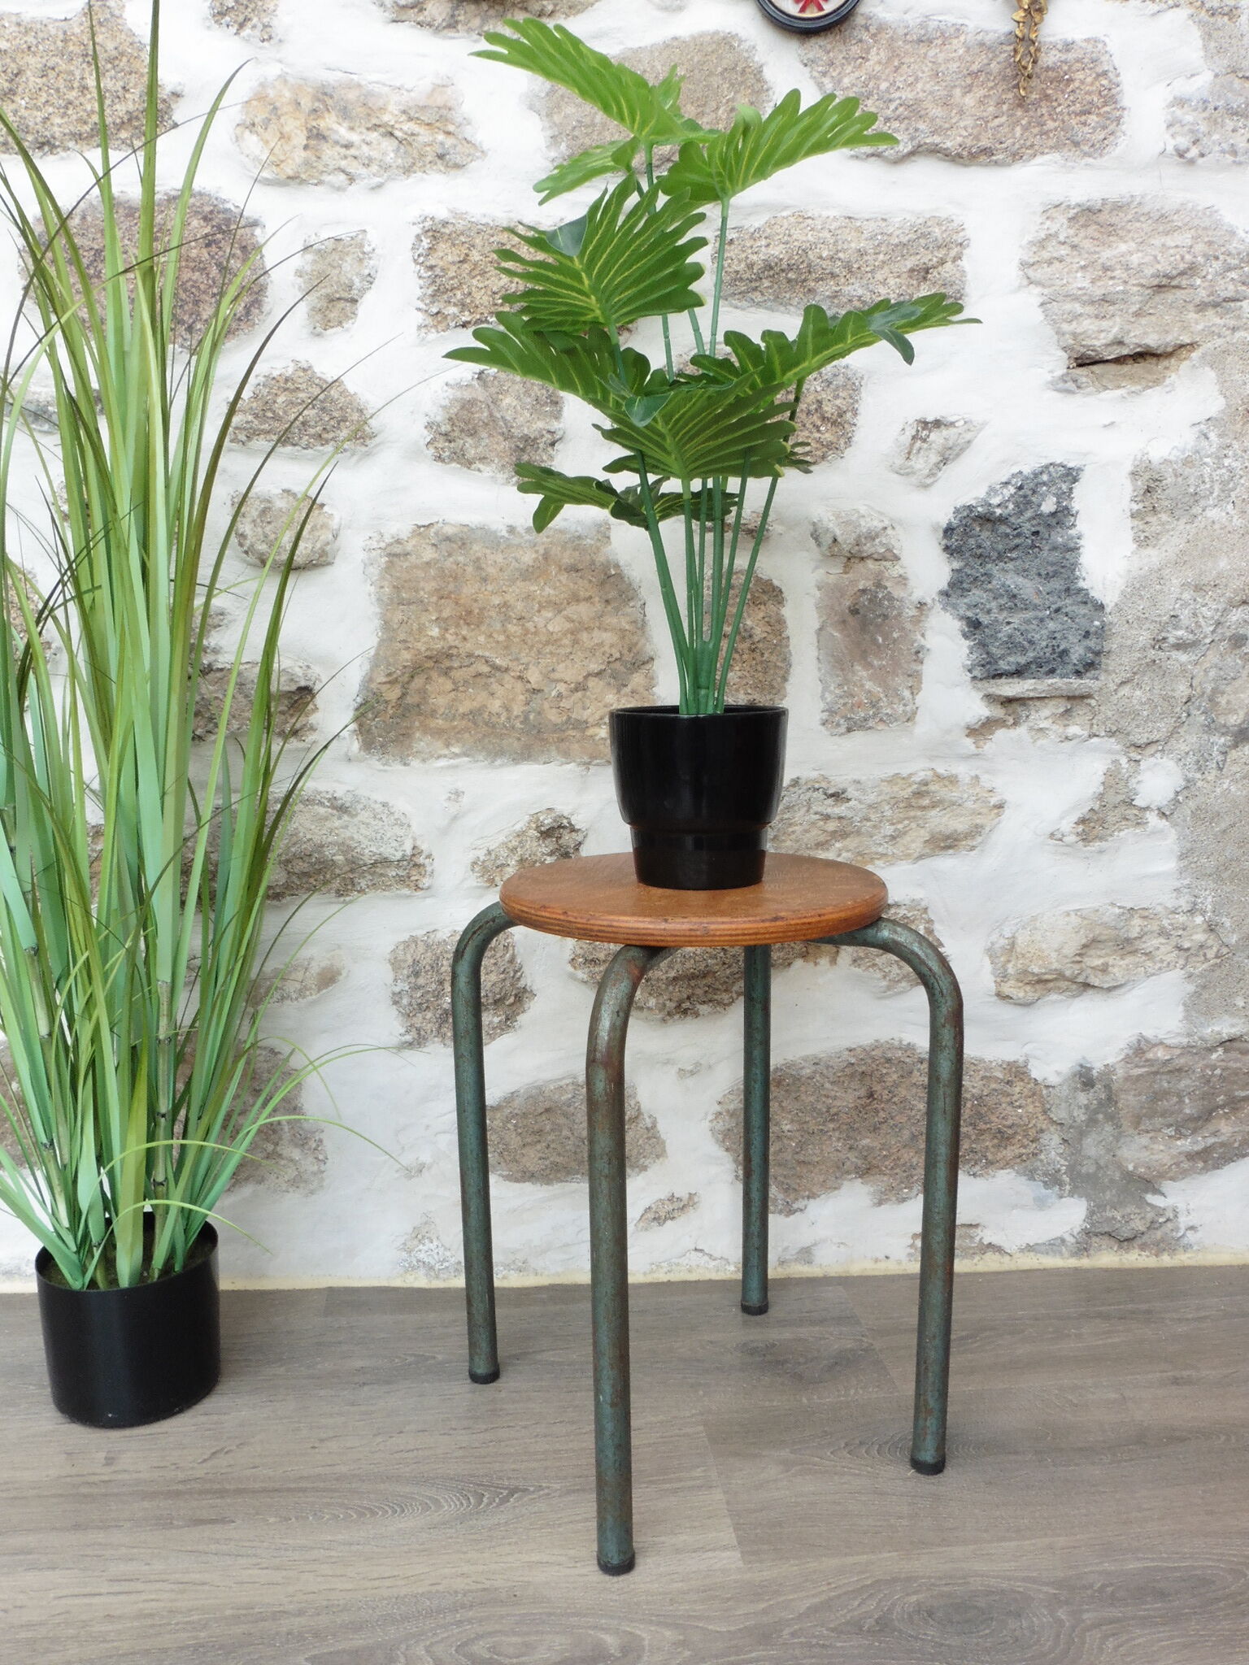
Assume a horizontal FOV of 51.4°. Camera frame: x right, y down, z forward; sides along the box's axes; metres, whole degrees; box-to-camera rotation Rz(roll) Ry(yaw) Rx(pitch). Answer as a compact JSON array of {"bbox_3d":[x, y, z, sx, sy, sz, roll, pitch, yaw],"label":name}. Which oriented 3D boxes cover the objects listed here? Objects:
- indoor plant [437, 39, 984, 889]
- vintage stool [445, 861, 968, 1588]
[{"bbox_3d":[0.063,-0.280,0.981,0.390,0.640,0.340,0,8,0],"label":"indoor plant"},{"bbox_3d":[0.057,0.261,1.048,0.304,0.450,0.304,-4,9,-26],"label":"vintage stool"}]

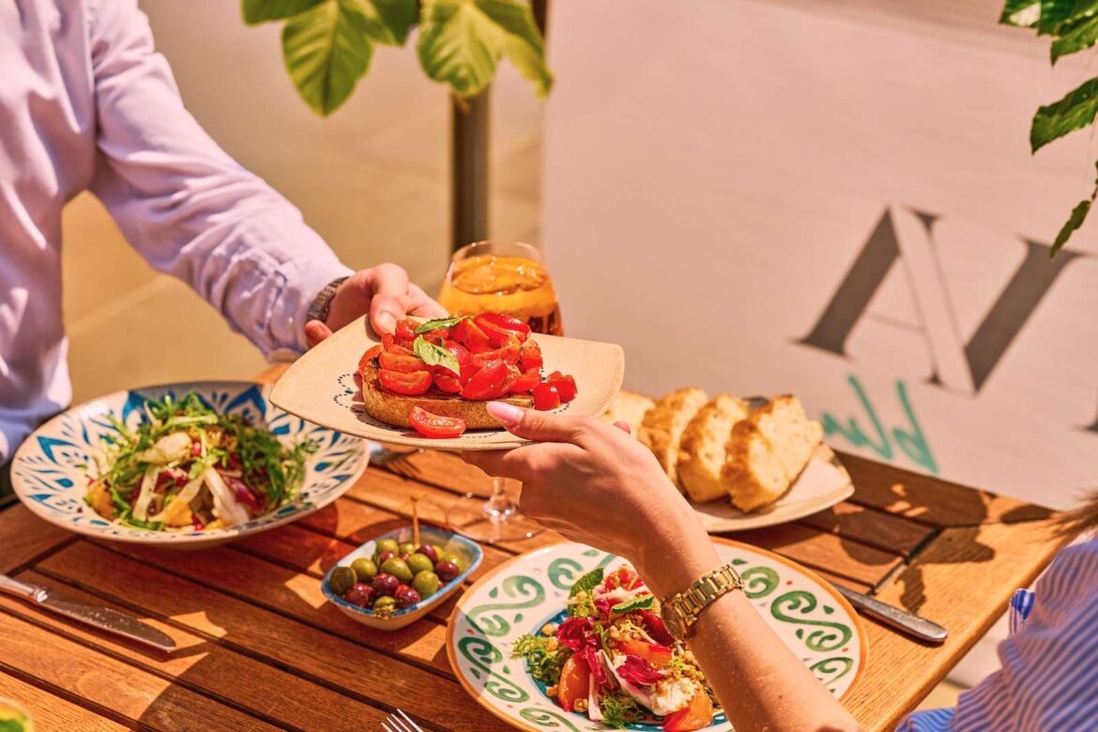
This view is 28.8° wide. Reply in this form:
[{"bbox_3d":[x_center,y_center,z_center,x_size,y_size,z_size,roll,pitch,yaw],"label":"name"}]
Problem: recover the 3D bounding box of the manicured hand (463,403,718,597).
[{"bbox_3d":[0.026,0.083,1.335,0.175,0.090,0.090,29,35,28],"label":"manicured hand"}]

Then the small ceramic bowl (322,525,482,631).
[{"bbox_3d":[-0.102,0.158,1.498,0.086,0.035,0.125,16,29,30],"label":"small ceramic bowl"}]

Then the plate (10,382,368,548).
[{"bbox_3d":[-0.278,0.090,1.676,0.275,0.047,0.275,0,24,0],"label":"plate"}]

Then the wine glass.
[{"bbox_3d":[-0.037,0.021,1.624,0.096,0.214,0.096,0,24,0],"label":"wine glass"}]

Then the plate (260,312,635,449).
[{"bbox_3d":[-0.065,0.016,1.458,0.227,0.025,0.227,7,24,15],"label":"plate"}]

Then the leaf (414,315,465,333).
[{"bbox_3d":[-0.070,-0.027,1.375,0.038,0.012,0.020,-8,25,-18],"label":"leaf"}]

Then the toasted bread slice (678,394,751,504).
[{"bbox_3d":[0.133,0.067,1.673,0.032,0.068,0.085,12,27,25],"label":"toasted bread slice"}]

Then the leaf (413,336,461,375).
[{"bbox_3d":[-0.075,-0.007,1.430,0.022,0.010,0.042,-32,58,-32],"label":"leaf"}]

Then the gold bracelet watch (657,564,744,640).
[{"bbox_3d":[0.095,0.146,1.318,0.052,0.059,0.028,-21,60,-27],"label":"gold bracelet watch"}]

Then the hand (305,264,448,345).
[{"bbox_3d":[-0.113,-0.032,1.455,0.135,0.070,0.095,20,31,38],"label":"hand"}]

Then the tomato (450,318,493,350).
[{"bbox_3d":[-0.053,-0.022,1.451,0.028,0.019,0.021,0,25,0],"label":"tomato"}]

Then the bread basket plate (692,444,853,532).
[{"bbox_3d":[0.113,0.086,1.669,0.225,0.025,0.225,-9,26,-19],"label":"bread basket plate"}]

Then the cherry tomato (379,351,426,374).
[{"bbox_3d":[-0.093,-0.002,1.357,0.032,0.018,0.020,-4,24,-9],"label":"cherry tomato"}]

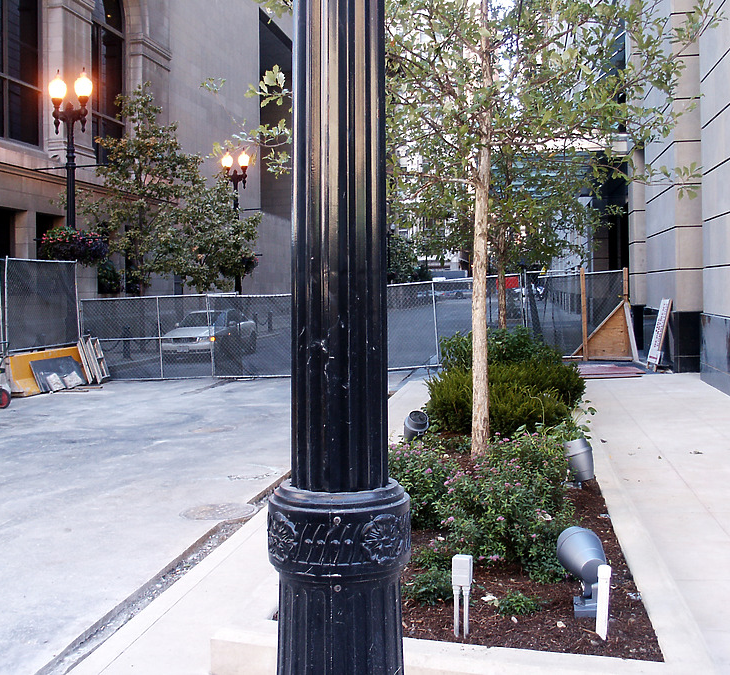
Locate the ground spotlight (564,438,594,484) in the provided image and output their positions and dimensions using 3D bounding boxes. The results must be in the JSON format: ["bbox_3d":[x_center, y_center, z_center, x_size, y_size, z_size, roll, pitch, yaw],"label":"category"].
[{"bbox_3d":[1.560,0.930,6.650,0.205,0.345,0.250,-2,4,-30],"label":"ground spotlight"}]

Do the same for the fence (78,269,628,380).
[{"bbox_3d":[-0.467,-0.207,19.750,12.000,2.150,0.200,0,3,10],"label":"fence"}]

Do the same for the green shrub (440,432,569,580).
[{"bbox_3d":[0.787,0.884,5.100,0.760,0.600,0.900,0,3,10],"label":"green shrub"}]

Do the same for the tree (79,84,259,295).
[{"bbox_3d":[-5.780,-3.236,26.500,4.600,7.550,4.200,0,3,10],"label":"tree"}]

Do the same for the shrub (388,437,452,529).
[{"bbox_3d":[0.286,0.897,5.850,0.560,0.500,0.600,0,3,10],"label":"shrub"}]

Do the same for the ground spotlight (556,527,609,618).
[{"bbox_3d":[0.997,1.069,4.170,0.205,0.330,0.290,-1,3,-2],"label":"ground spotlight"}]

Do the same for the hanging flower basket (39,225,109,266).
[{"bbox_3d":[-6.927,-2.160,21.700,1.500,0.950,1.050,0,3,10],"label":"hanging flower basket"}]

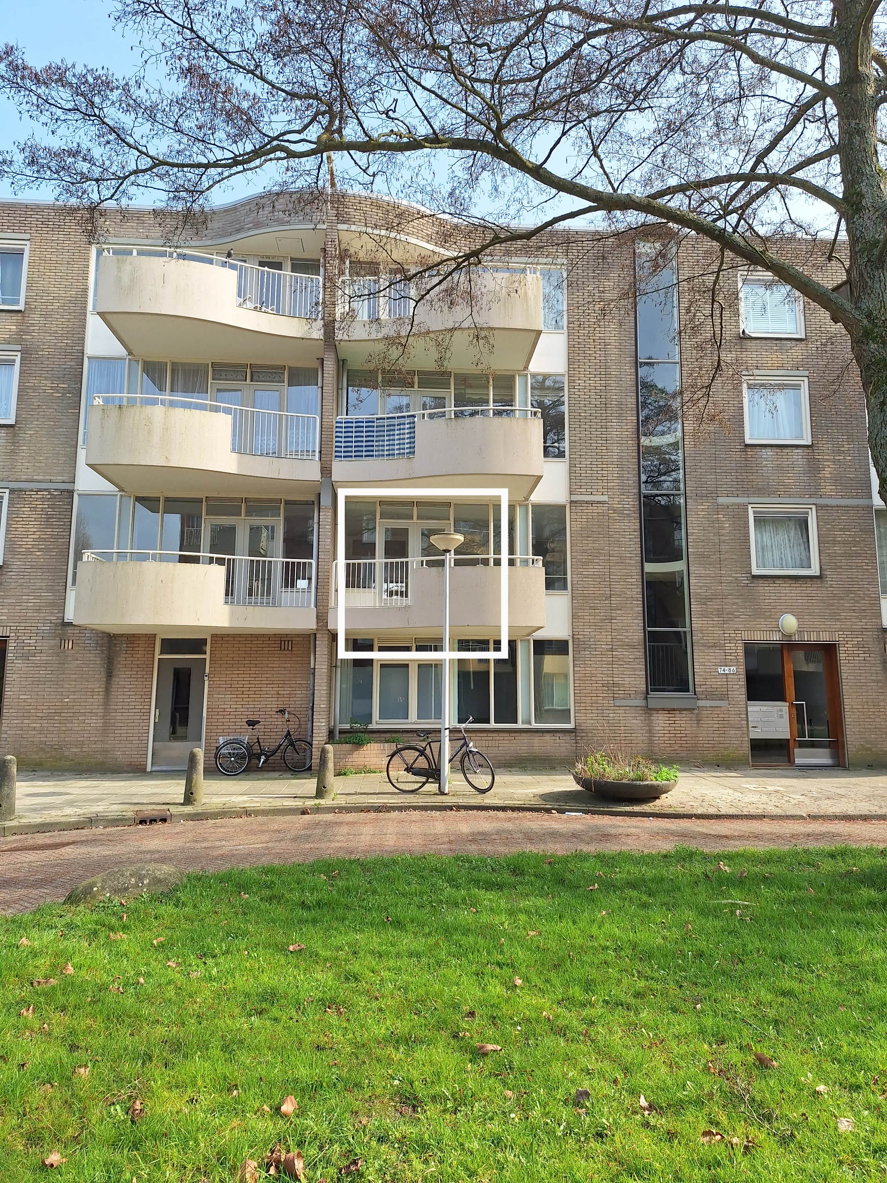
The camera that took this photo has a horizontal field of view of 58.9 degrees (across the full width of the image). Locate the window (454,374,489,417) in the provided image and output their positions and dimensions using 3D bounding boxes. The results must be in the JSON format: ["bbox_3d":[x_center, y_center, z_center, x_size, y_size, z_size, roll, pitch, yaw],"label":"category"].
[{"bbox_3d":[0.569,-3.574,15.920,0.747,1.751,0.080,1,-8,-5],"label":"window"}]

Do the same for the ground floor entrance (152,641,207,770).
[{"bbox_3d":[-4.982,2.108,14.802,0.950,2.463,0.150,1,-8,-3],"label":"ground floor entrance"}]

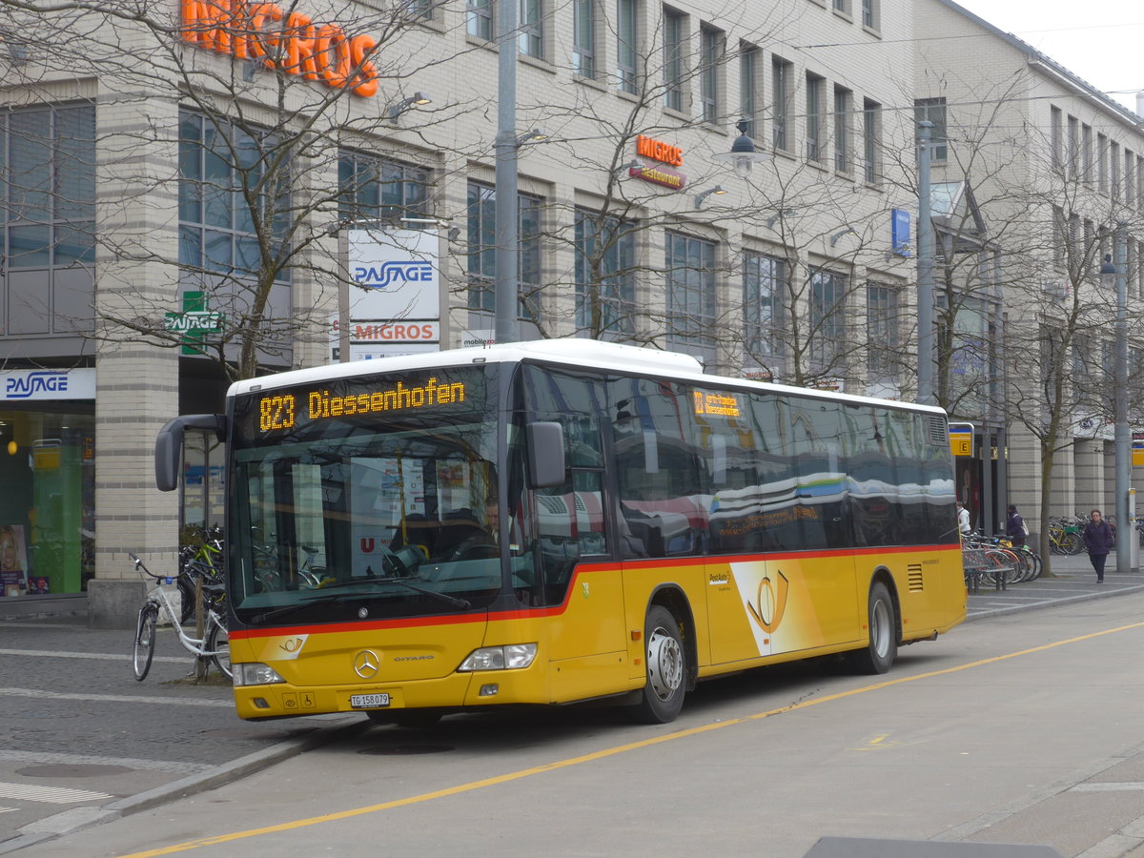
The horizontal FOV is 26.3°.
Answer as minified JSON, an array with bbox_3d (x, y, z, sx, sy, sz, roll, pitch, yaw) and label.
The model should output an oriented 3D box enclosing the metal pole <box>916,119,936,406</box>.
[{"bbox_3d":[6.143,-1.193,42.500,0.330,8.400,0.330,-1,-2,24],"label":"metal pole"}]

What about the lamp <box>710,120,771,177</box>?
[{"bbox_3d":[1.844,-3.042,26.500,0.660,0.630,0.660,0,-2,0],"label":"lamp"}]

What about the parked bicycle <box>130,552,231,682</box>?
[{"bbox_3d":[-3.506,1.811,22.800,1.700,1.130,0.600,-2,-2,38],"label":"parked bicycle"}]

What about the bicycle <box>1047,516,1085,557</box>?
[{"bbox_3d":[15.025,3.351,75.500,1.720,1.070,0.600,-1,-2,35],"label":"bicycle"}]

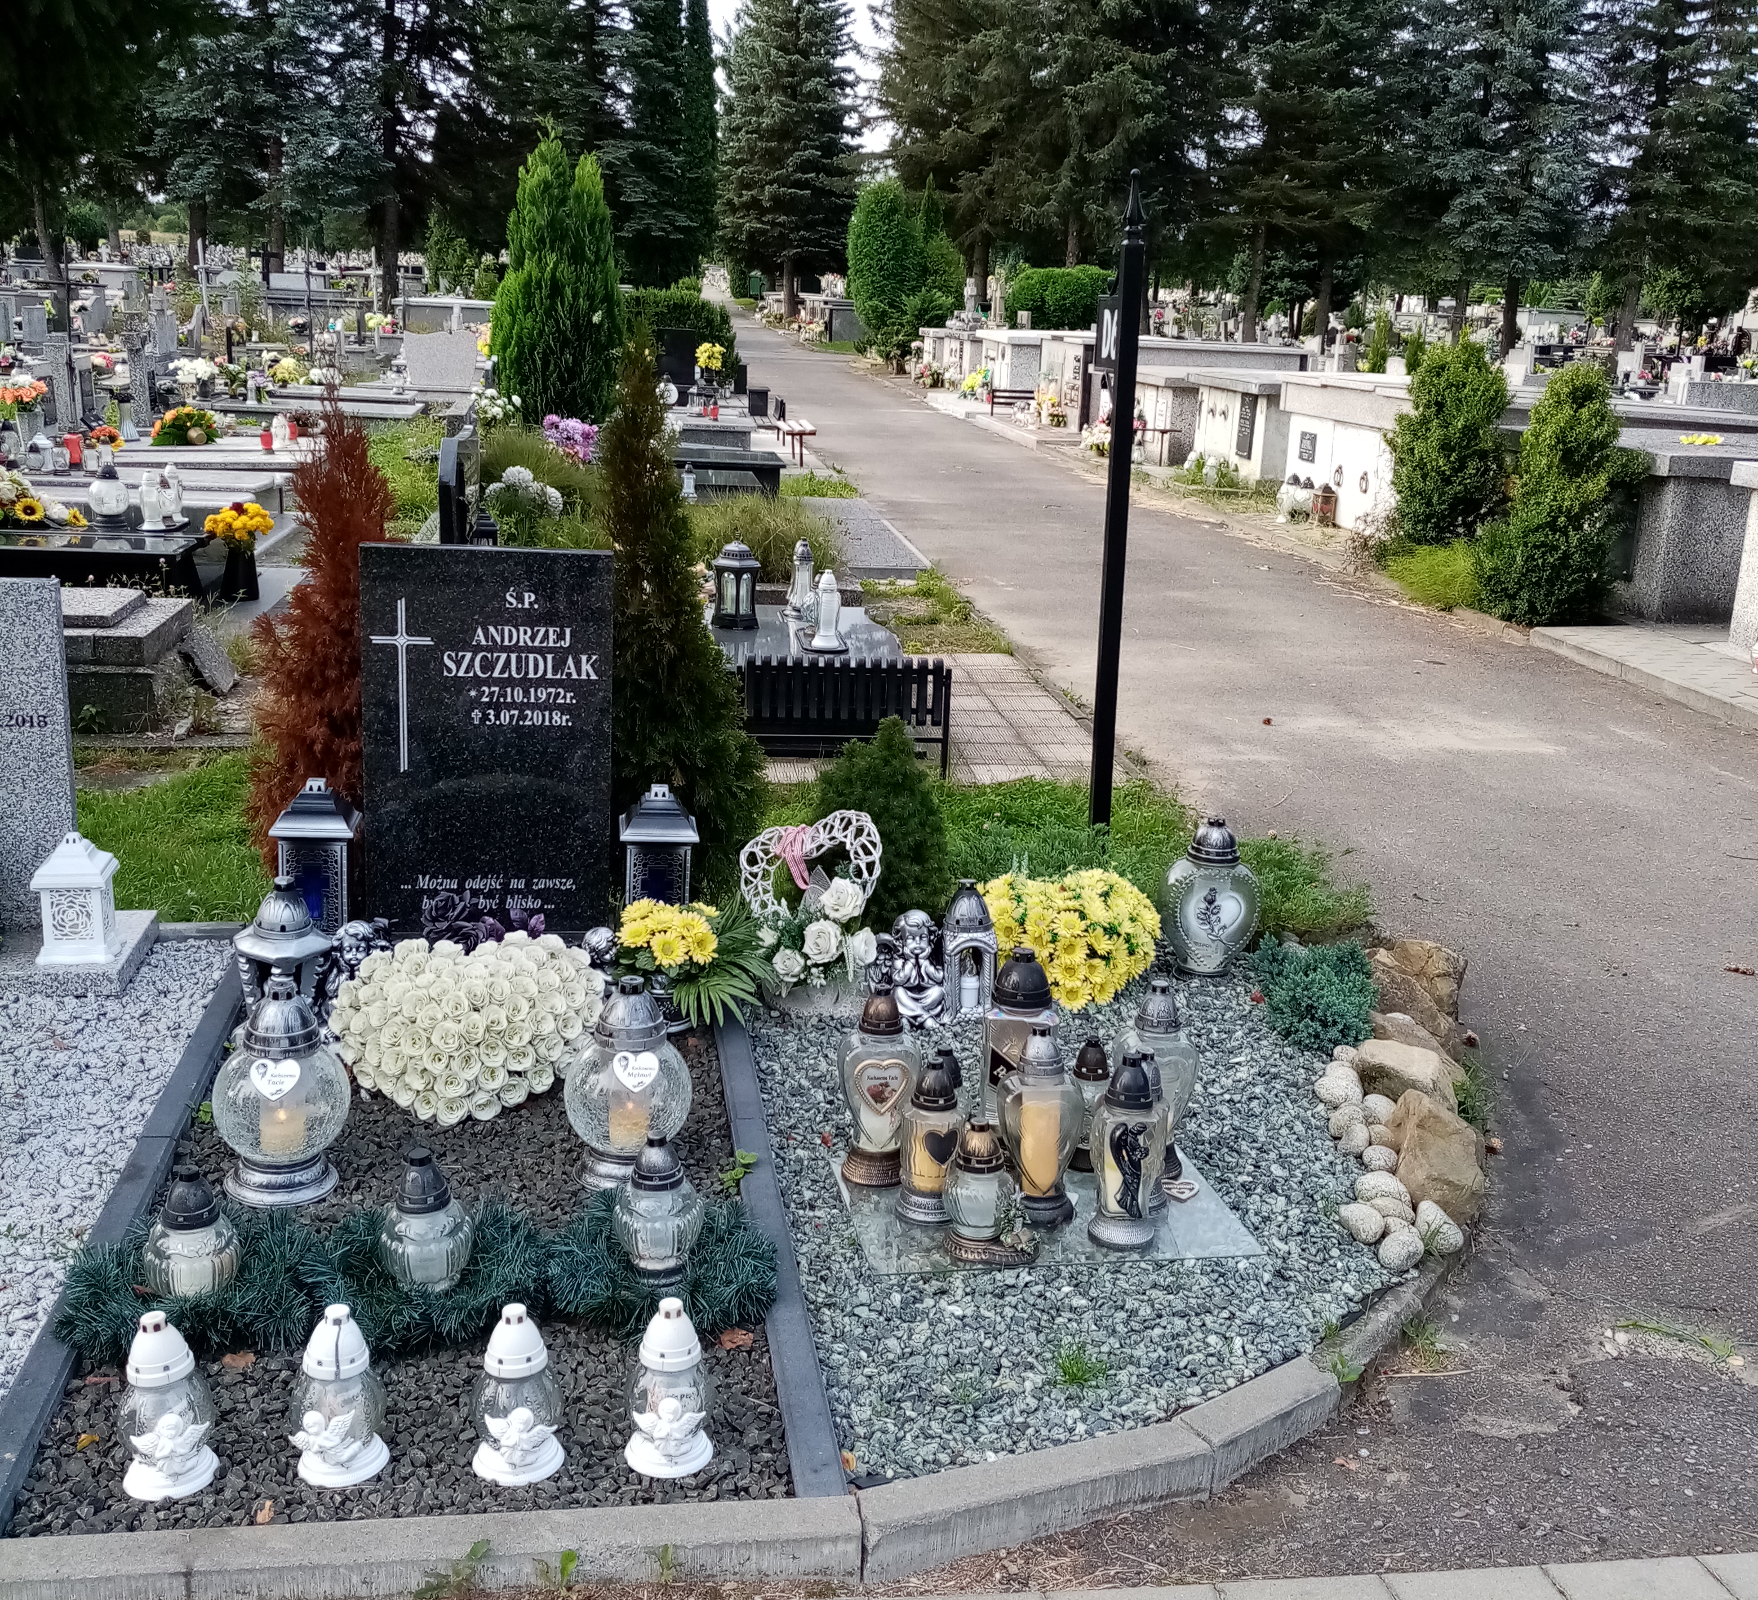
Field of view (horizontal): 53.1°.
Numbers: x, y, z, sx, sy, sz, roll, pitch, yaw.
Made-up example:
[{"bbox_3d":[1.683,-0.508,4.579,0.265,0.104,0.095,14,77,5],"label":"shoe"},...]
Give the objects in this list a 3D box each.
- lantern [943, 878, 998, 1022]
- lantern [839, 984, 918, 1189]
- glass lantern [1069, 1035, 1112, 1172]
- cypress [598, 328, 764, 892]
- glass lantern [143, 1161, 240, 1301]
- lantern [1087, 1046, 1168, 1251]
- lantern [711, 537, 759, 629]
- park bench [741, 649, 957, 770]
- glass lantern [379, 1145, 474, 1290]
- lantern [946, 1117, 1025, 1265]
[{"bbox_3d":[0.179,0.289,3.422,0.093,0.249,0.084,3,17,2],"label":"lantern"},{"bbox_3d":[0.001,0.447,2.808,0.128,0.330,0.115,2,16,-4],"label":"lantern"},{"bbox_3d":[0.345,0.486,2.838,0.073,0.221,0.073,3,17,0],"label":"glass lantern"},{"bbox_3d":[-0.460,-0.449,4.148,0.420,1.320,0.420,0,17,-6],"label":"cypress"},{"bbox_3d":[-0.921,0.584,2.359,0.123,0.206,0.123,3,17,0],"label":"glass lantern"},{"bbox_3d":[0.376,0.516,2.664,0.122,0.312,0.118,4,16,3],"label":"lantern"},{"bbox_3d":[-0.533,-0.829,6.553,0.175,0.330,0.170,-1,17,-9],"label":"lantern"},{"bbox_3d":[-0.138,-0.300,5.726,0.700,0.410,0.300,1,15,-8],"label":"park bench"},{"bbox_3d":[-0.625,0.575,2.433,0.125,0.208,0.125,3,17,0],"label":"glass lantern"},{"bbox_3d":[0.161,0.573,2.636,0.130,0.220,0.115,-7,19,-29],"label":"lantern"}]

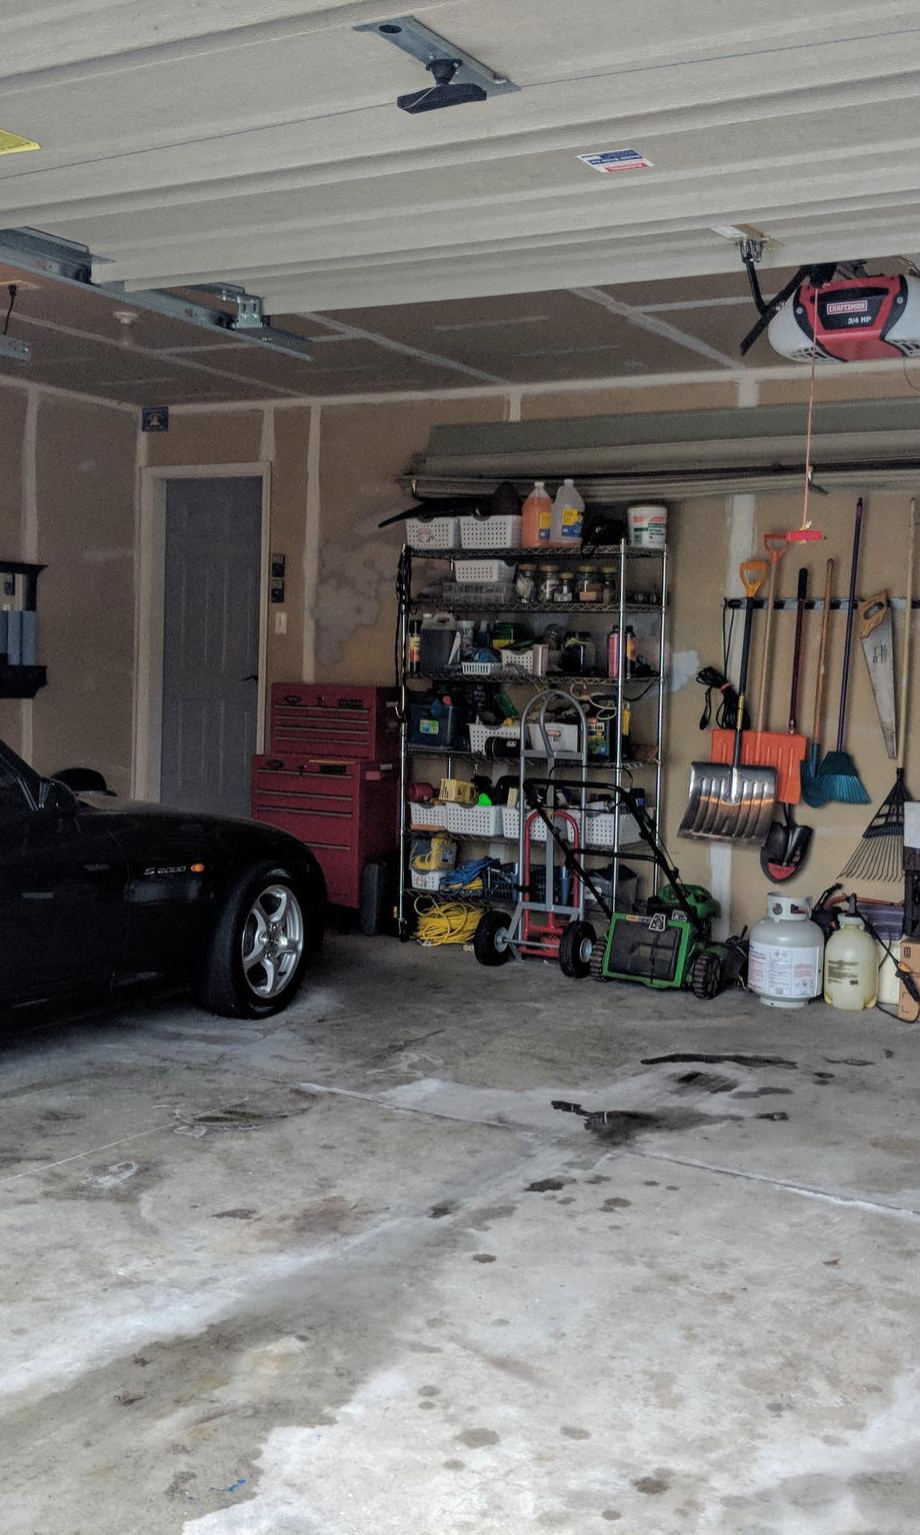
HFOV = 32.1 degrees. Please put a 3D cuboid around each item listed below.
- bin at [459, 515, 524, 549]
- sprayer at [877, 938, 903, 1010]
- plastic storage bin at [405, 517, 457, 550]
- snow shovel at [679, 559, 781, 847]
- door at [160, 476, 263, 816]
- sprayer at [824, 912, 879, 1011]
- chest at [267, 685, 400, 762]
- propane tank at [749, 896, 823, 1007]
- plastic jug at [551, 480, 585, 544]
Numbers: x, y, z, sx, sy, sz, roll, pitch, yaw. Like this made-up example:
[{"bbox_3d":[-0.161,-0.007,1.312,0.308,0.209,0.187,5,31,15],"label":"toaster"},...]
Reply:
[{"bbox_3d":[0.203,-1.123,7.755,0.276,0.148,0.320,4,4,30],"label":"bin"},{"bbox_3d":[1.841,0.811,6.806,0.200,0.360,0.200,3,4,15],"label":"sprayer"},{"bbox_3d":[-0.070,-1.142,7.911,0.273,0.148,0.320,4,4,30],"label":"plastic storage bin"},{"bbox_3d":[1.292,-0.306,7.542,0.450,1.310,0.180,4,4,31],"label":"snow shovel"},{"bbox_3d":[-1.408,-0.654,9.263,0.792,2.030,0.045,4,4,30],"label":"door"},{"bbox_3d":[1.640,0.775,6.648,0.215,0.440,0.215,4,4,26],"label":"sprayer"},{"bbox_3d":[-0.640,-0.244,8.486,0.670,0.372,0.310,4,4,31],"label":"chest"},{"bbox_3d":[1.402,0.777,6.843,0.308,0.459,0.308,4,4,31],"label":"propane tank"},{"bbox_3d":[0.505,-1.185,7.498,0.150,0.315,0.150,1,4,-10],"label":"plastic jug"}]

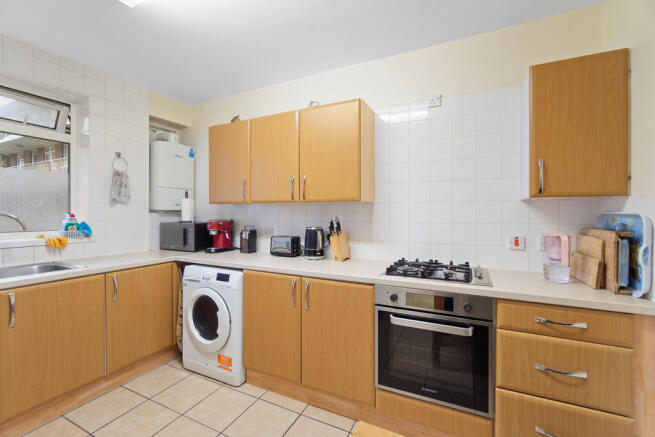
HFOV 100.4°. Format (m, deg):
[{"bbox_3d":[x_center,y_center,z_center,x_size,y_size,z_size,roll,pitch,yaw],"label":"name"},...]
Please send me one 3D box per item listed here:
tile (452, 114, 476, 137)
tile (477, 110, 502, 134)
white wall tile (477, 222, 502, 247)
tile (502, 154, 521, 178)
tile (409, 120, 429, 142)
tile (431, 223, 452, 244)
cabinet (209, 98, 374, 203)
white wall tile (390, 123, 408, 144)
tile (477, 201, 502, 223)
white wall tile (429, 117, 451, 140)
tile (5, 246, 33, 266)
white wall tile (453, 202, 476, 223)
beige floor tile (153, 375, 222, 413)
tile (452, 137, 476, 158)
[{"bbox_3d":[0.965,-0.645,1.912,0.150,0.150,0.010,0,0,26],"label":"tile"},{"bbox_3d":[1.100,-0.650,1.856,0.149,0.150,0.009,0,0,26],"label":"tile"},{"bbox_3d":[1.099,0.110,1.862,0.149,0.150,0.009,0,0,26],"label":"white wall tile"},{"bbox_3d":[1.234,-0.346,1.793,0.149,0.150,0.009,0,0,26],"label":"tile"},{"bbox_3d":[0.694,-0.655,2.060,0.150,0.150,0.010,0,0,26],"label":"tile"},{"bbox_3d":[0.829,0.108,1.993,0.149,0.150,0.009,0,0,26],"label":"tile"},{"bbox_3d":[-0.375,-0.489,2.389,1.497,0.724,0.325,0,0,26],"label":"cabinet"},{"bbox_3d":[0.560,-0.647,2.107,0.150,0.150,0.010,0,0,26],"label":"white wall tile"},{"bbox_3d":[1.116,-0.041,1.881,0.150,0.150,0.010,0,1,25],"label":"tile"},{"bbox_3d":[0.829,-0.652,1.987,0.149,0.150,0.009,0,0,26],"label":"white wall tile"},{"bbox_3d":[-2.215,0.266,1.956,0.010,0.132,0.150,0,0,26],"label":"tile"},{"bbox_3d":[0.962,-0.041,1.915,0.150,0.150,0.010,0,0,26],"label":"white wall tile"},{"bbox_3d":[-1.008,1.261,1.970,0.335,0.010,0.335,0,1,25],"label":"beige floor tile"},{"bbox_3d":[0.979,-0.501,1.939,0.150,0.150,0.010,0,1,25],"label":"tile"}]

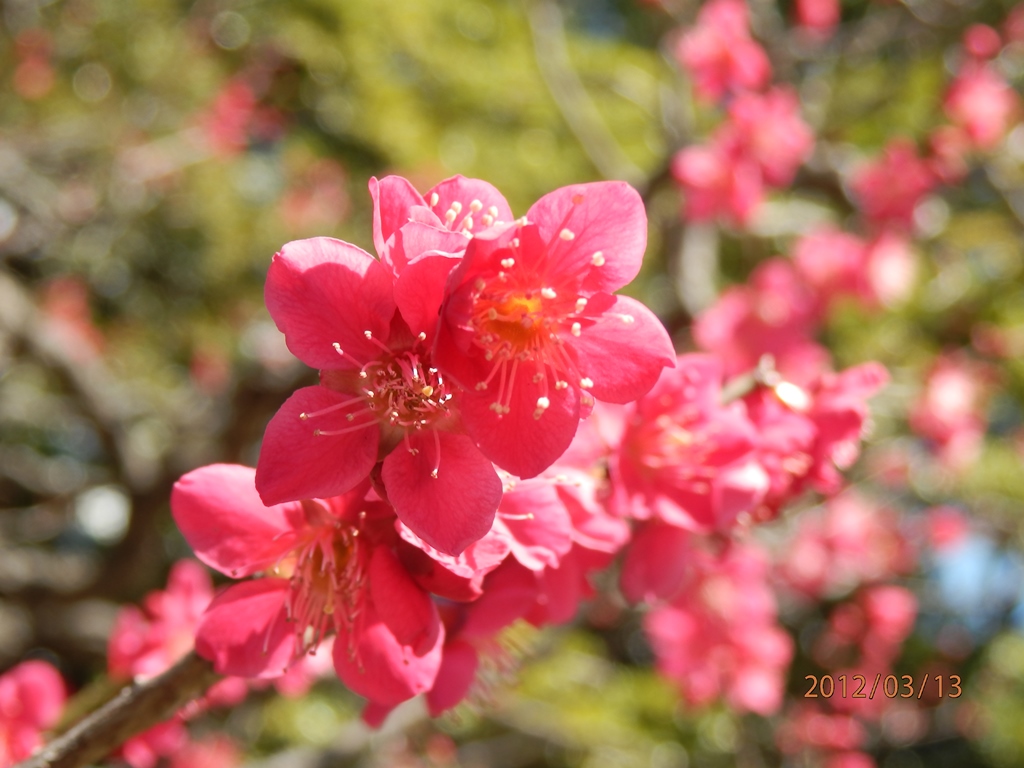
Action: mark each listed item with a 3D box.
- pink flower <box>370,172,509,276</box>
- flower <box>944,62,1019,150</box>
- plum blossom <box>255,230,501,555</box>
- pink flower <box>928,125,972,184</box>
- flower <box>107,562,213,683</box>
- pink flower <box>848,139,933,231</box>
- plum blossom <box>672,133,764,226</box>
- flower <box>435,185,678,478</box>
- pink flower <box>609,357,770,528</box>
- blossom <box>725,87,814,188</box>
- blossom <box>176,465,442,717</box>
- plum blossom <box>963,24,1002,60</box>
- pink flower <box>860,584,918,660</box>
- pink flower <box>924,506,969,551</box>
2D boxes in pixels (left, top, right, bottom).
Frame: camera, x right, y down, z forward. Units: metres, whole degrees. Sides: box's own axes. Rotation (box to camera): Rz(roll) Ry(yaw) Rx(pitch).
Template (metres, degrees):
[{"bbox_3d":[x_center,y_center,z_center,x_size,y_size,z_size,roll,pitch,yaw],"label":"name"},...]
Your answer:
[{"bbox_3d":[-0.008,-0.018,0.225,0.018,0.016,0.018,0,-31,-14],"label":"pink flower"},{"bbox_3d":[0.142,-0.084,0.590,0.021,0.025,0.016,0,6,0],"label":"flower"},{"bbox_3d":[-0.011,0.001,0.180,0.026,0.029,0.014,0,5,-5],"label":"plum blossom"},{"bbox_3d":[0.162,-0.085,0.720,0.014,0.019,0.014,0,6,11],"label":"pink flower"},{"bbox_3d":[-0.057,0.038,0.320,0.018,0.019,0.015,0,-9,18],"label":"flower"},{"bbox_3d":[0.133,-0.069,0.680,0.026,0.027,0.020,0,11,11],"label":"pink flower"},{"bbox_3d":[0.057,-0.056,0.540,0.024,0.024,0.016,0,6,18],"label":"plum blossom"},{"bbox_3d":[0.005,-0.006,0.210,0.026,0.032,0.016,0,6,-15],"label":"flower"},{"bbox_3d":[0.024,0.008,0.260,0.022,0.024,0.014,0,0,-27],"label":"pink flower"},{"bbox_3d":[0.085,-0.081,0.640,0.026,0.029,0.020,0,0,-11],"label":"blossom"},{"bbox_3d":[-0.019,0.019,0.188,0.027,0.023,0.015,0,33,7],"label":"blossom"},{"bbox_3d":[0.174,-0.126,0.720,0.012,0.011,0.012,0,0,0],"label":"plum blossom"},{"bbox_3d":[0.150,0.095,0.780,0.021,0.027,0.020,0,-6,11],"label":"pink flower"},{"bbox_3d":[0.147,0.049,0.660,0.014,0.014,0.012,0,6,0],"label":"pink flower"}]

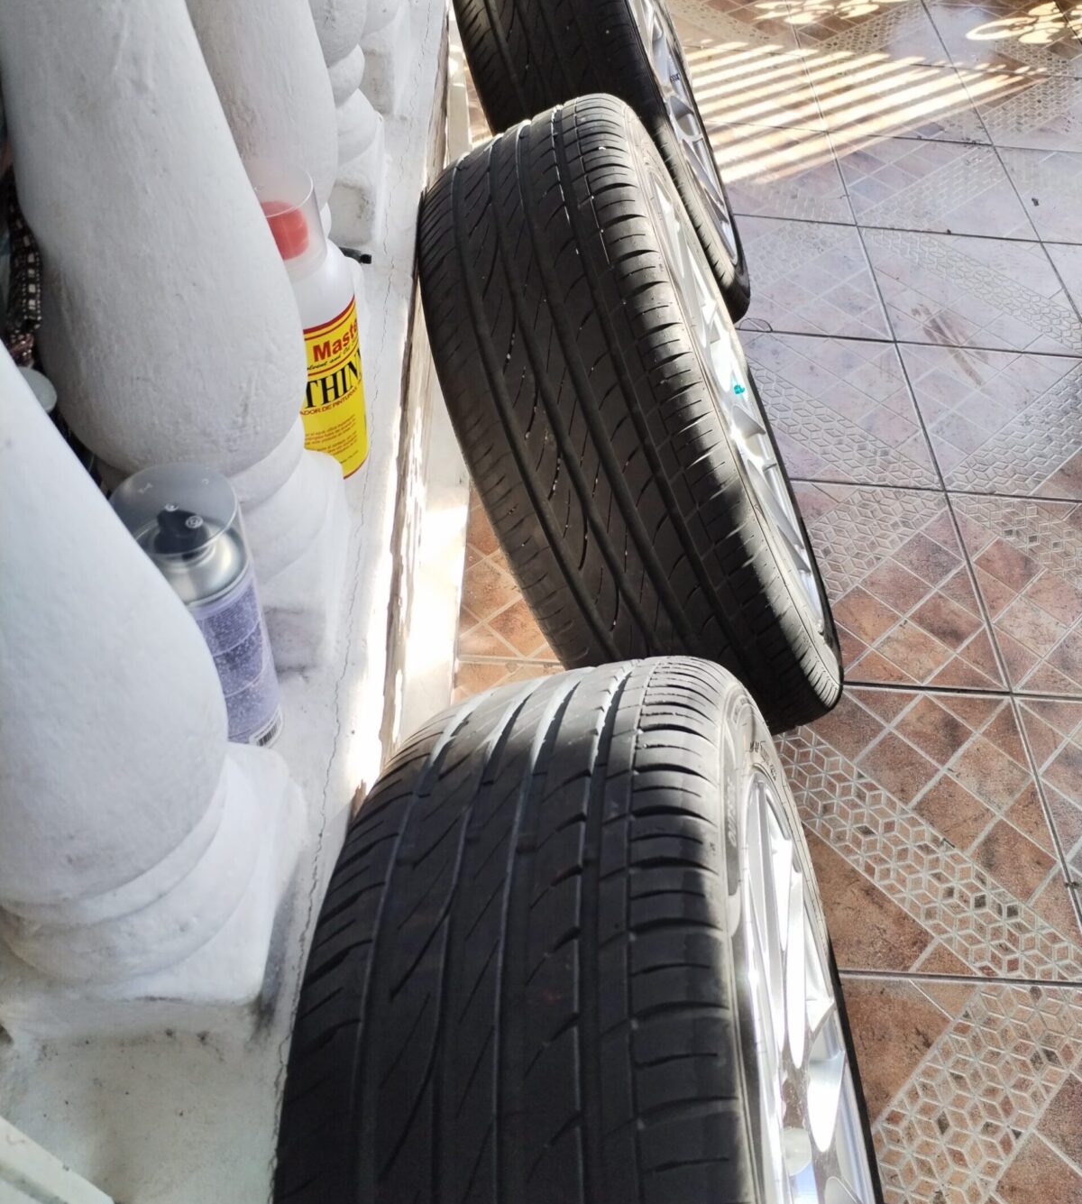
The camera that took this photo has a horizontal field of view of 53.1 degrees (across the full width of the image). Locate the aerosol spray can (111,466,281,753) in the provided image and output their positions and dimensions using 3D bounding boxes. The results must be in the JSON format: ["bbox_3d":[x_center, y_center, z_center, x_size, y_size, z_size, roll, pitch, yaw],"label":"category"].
[{"bbox_3d":[-0.186,0.014,0.607,0.063,0.194,0.063,2,52,-3],"label":"aerosol spray can"}]

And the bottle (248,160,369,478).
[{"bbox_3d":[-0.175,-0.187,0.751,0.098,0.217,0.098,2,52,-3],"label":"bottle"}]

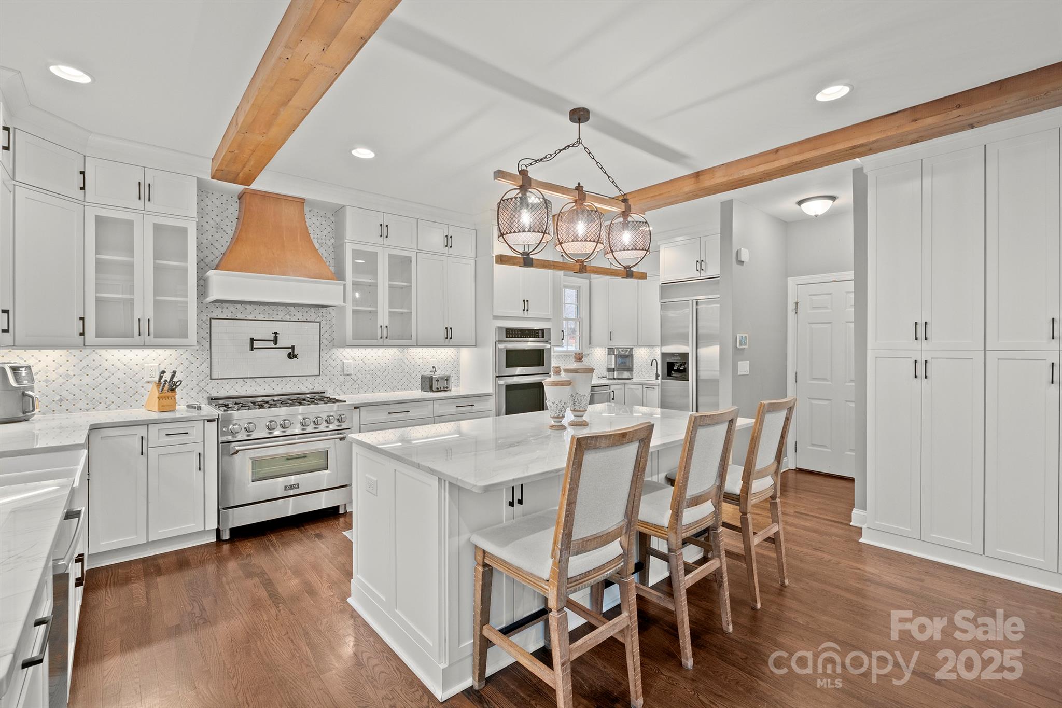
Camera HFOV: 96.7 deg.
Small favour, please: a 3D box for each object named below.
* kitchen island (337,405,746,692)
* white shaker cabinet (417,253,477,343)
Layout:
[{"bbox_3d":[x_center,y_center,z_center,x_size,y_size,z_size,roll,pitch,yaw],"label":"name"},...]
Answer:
[{"bbox_3d":[0.240,0.865,2.753,2.180,0.888,1.270,0,0,-40],"label":"kitchen island"},{"bbox_3d":[-0.953,-0.539,4.960,0.689,0.919,0.330,-1,1,-41],"label":"white shaker cabinet"}]

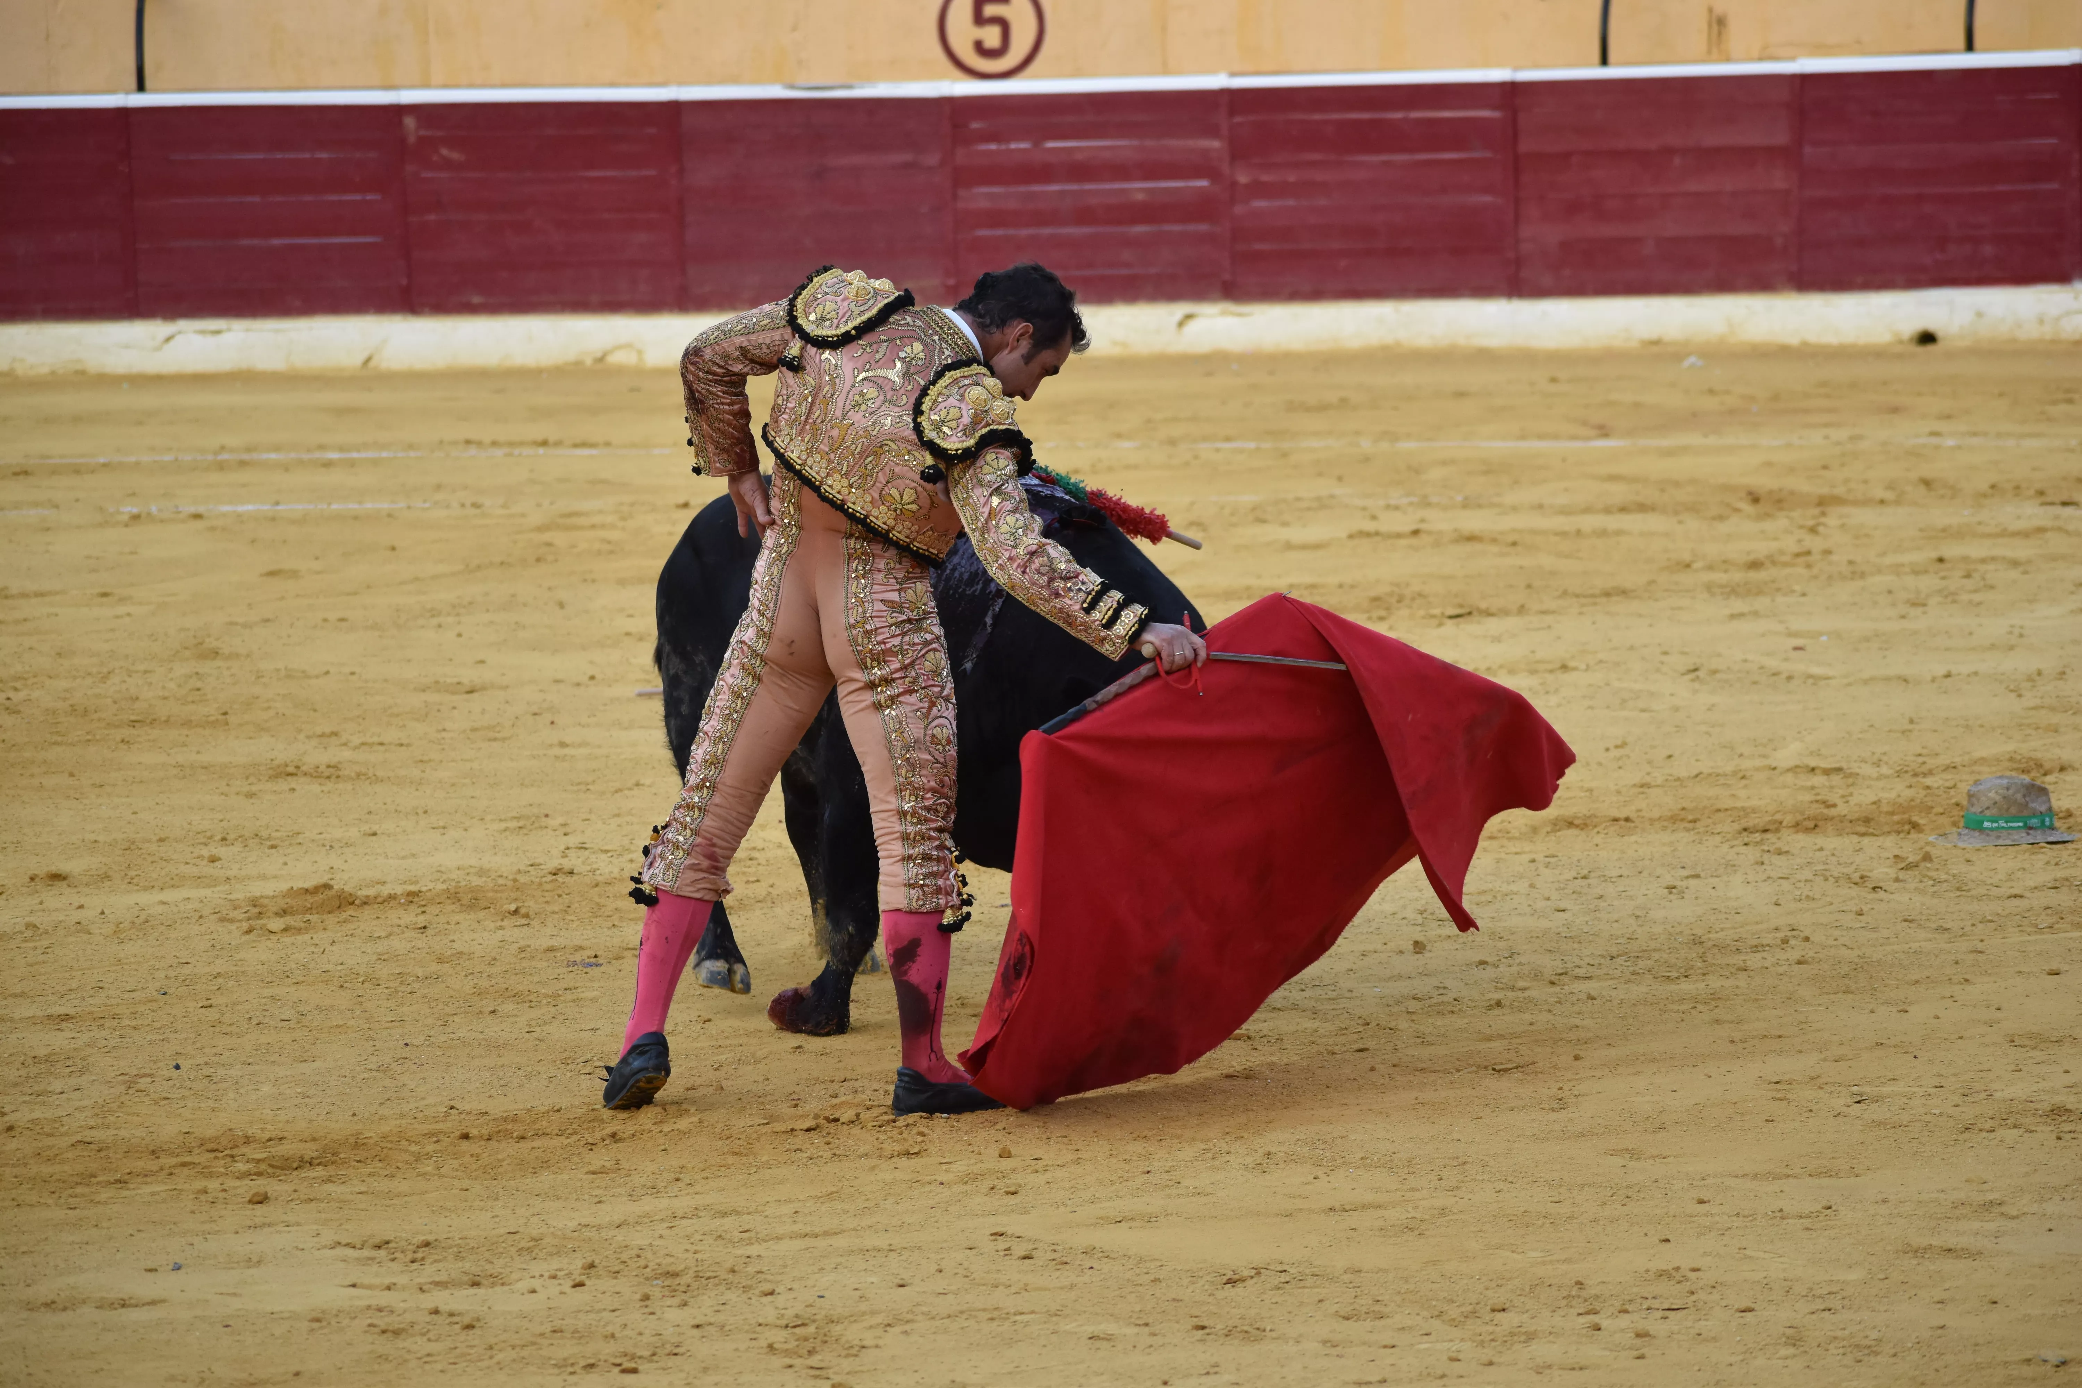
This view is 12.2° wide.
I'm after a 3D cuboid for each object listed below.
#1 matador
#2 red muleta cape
[{"bbox_3d":[-0.245,-0.015,17.550,0.920,1.530,0.750,1,5,28],"label":"matador"},{"bbox_3d":[0.405,0.275,17.500,1.030,0.920,0.500,-2,5,-15],"label":"red muleta cape"}]

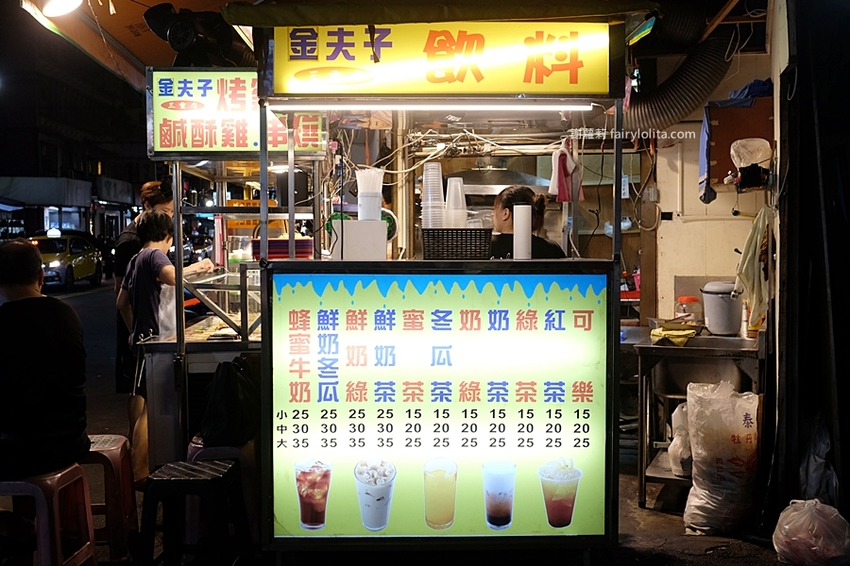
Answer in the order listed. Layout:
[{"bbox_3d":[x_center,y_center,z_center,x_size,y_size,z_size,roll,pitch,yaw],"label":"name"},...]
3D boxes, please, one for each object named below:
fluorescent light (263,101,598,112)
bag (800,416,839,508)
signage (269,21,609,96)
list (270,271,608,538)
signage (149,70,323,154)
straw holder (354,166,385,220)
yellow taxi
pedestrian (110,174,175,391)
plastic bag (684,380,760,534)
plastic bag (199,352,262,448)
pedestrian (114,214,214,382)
[{"bbox_3d":[0.020,-0.651,3.080,1.205,0.035,0.045,0,2,-2],"label":"fluorescent light"},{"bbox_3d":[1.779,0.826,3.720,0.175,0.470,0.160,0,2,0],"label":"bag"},{"bbox_3d":[0.059,-0.810,3.027,1.214,0.259,0.100,0,2,-2],"label":"signage"},{"bbox_3d":[0.057,0.447,3.060,1.224,0.975,0.080,0,2,-2],"label":"list"},{"bbox_3d":[-0.968,-0.874,4.270,0.888,0.449,0.100,0,2,-2],"label":"signage"},{"bbox_3d":[-0.215,-0.347,3.200,0.112,0.200,0.112,0,2,-2],"label":"straw holder"},{"bbox_3d":[-11.673,-0.682,26.200,1.750,1.580,4.450,0,2,-6],"label":"yellow taxi"},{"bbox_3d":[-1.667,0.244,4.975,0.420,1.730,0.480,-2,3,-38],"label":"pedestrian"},{"bbox_3d":[1.408,0.821,3.910,0.330,0.690,0.260,0,2,0],"label":"plastic bag"},{"bbox_3d":[-0.881,0.530,3.760,0.290,0.420,0.210,0,2,-6],"label":"plastic bag"},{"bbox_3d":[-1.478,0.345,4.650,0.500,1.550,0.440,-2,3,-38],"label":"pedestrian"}]

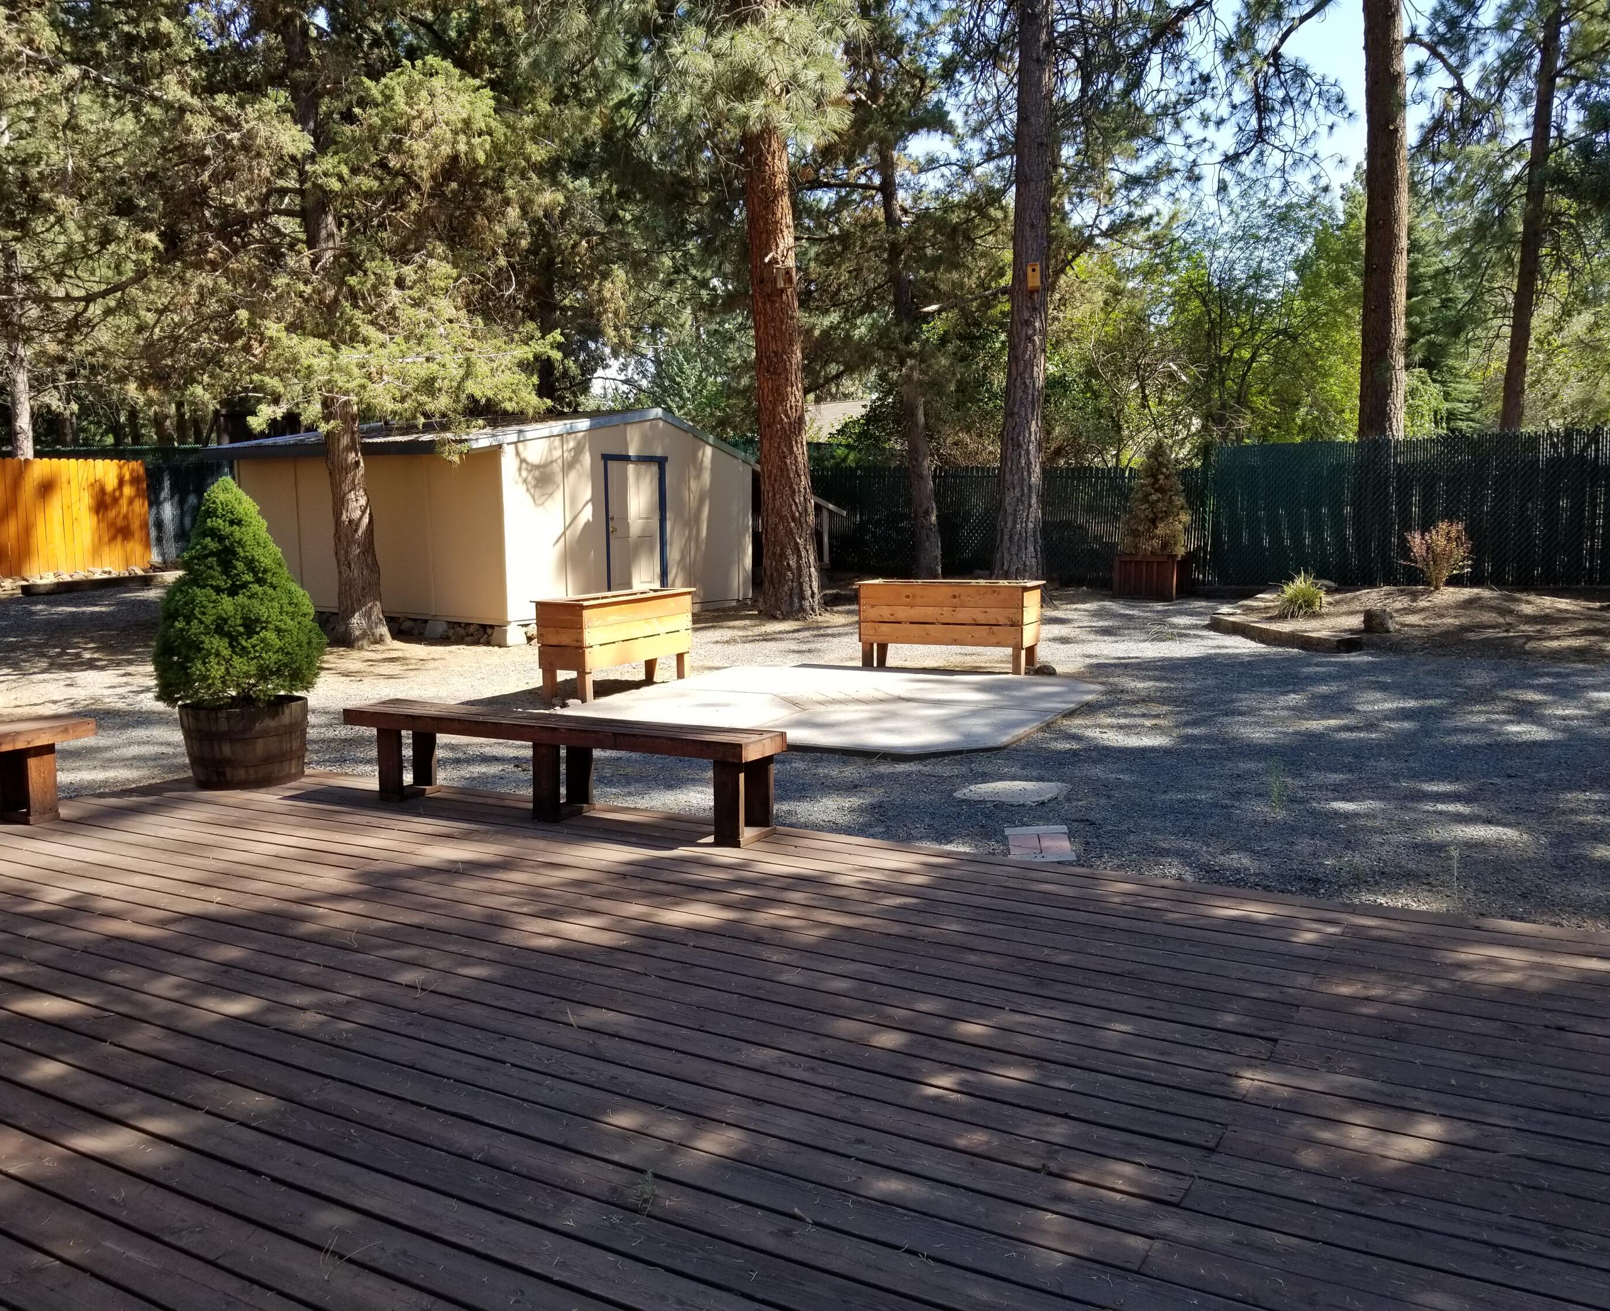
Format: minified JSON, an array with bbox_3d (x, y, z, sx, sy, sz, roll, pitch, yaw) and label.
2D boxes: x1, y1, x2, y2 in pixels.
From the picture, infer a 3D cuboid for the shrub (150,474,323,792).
[{"bbox_3d":[-3.062,-0.139,7.157,0.872,1.649,0.872,-3,8,-23],"label":"shrub"}]

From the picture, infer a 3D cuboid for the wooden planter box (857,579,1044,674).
[{"bbox_3d":[1.345,-0.276,12.095,1.610,0.785,0.699,3,8,23],"label":"wooden planter box"}]

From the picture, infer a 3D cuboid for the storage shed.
[{"bbox_3d":[-4.152,-1.889,17.805,5.150,2.690,5.500,4,8,33],"label":"storage shed"}]

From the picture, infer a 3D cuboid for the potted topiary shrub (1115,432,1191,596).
[{"bbox_3d":[5.205,-2.038,19.495,0.950,2.380,0.950,4,8,33],"label":"potted topiary shrub"}]

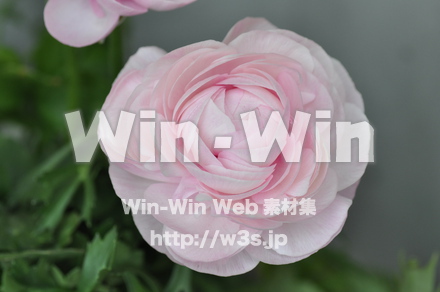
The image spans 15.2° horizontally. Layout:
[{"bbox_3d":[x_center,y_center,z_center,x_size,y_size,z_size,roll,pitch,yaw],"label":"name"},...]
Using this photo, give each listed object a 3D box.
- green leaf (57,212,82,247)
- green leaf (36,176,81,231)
[{"bbox_3d":[-0.052,0.029,0.575,0.005,0.005,0.013,29,68,3],"label":"green leaf"},{"bbox_3d":[-0.061,0.022,0.620,0.006,0.026,0.006,40,9,4],"label":"green leaf"}]

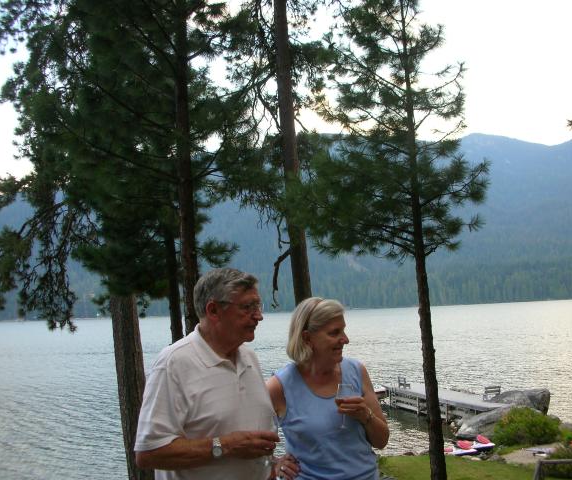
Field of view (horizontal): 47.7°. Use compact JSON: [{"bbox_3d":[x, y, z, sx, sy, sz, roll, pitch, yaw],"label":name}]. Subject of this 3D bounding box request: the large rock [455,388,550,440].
[{"bbox_3d":[12.580,10.070,38.090,5.500,2.200,4.300,-3,-6,8],"label":"large rock"}]

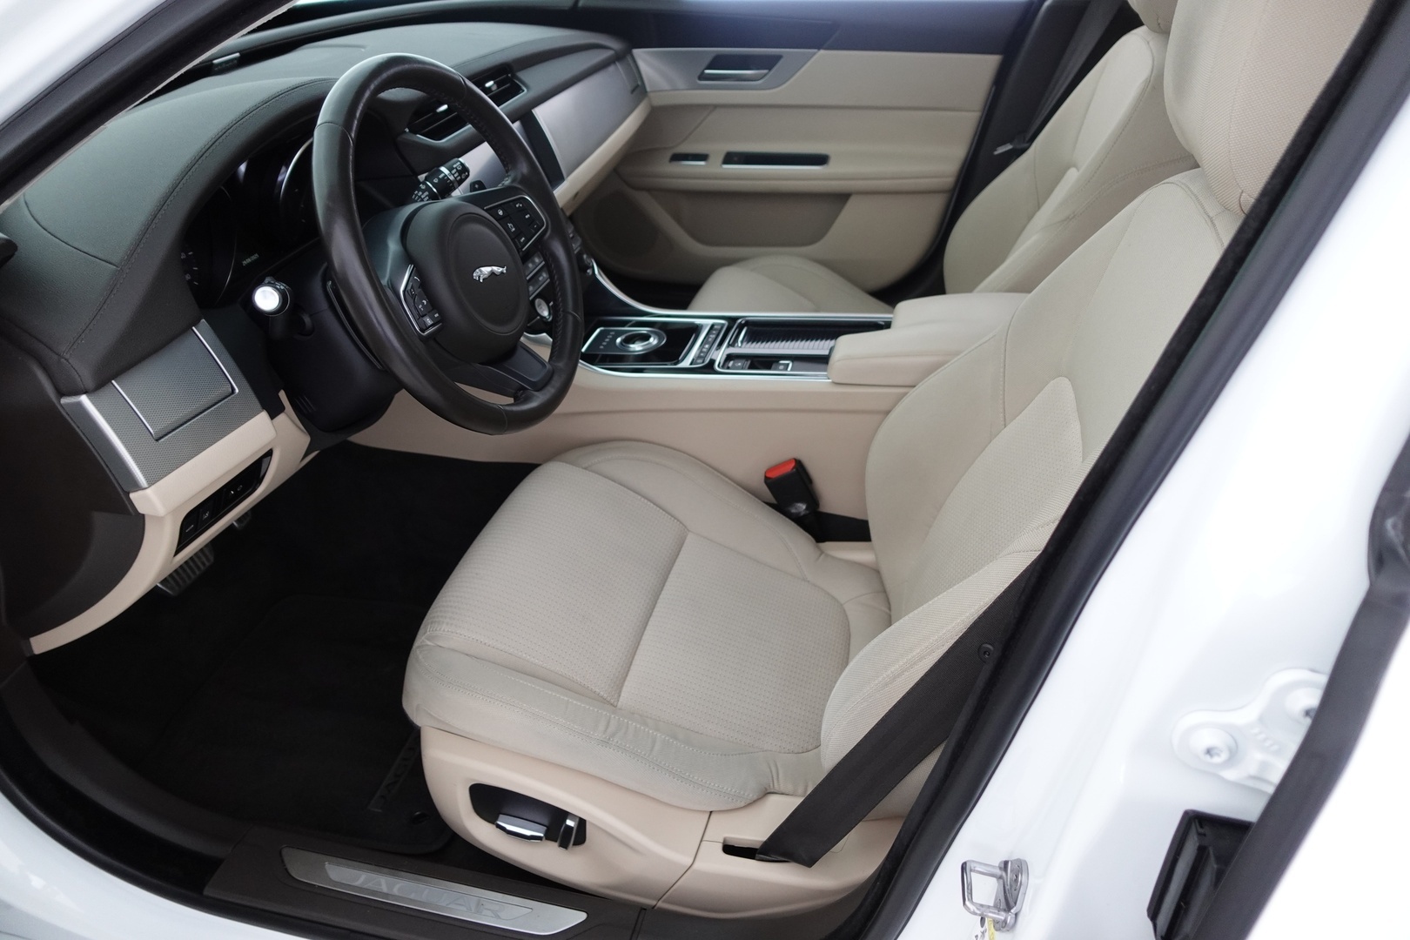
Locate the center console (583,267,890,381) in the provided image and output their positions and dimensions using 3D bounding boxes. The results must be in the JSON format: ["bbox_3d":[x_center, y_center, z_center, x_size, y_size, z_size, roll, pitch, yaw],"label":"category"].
[{"bbox_3d":[0.030,-0.191,1.322,0.470,0.110,0.240,6,33,12],"label":"center console"}]

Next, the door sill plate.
[{"bbox_3d":[-0.261,0.410,0.918,0.335,0.010,0.037,6,33,12],"label":"door sill plate"}]

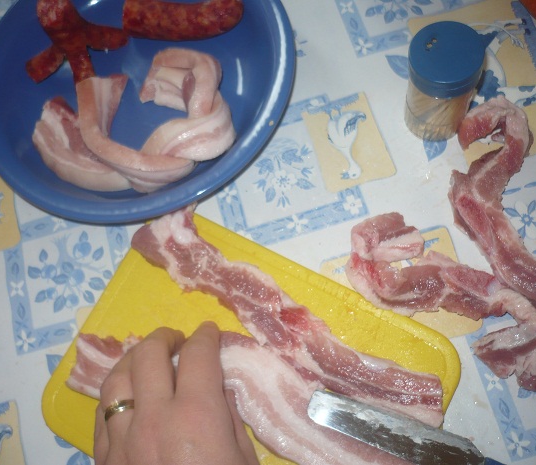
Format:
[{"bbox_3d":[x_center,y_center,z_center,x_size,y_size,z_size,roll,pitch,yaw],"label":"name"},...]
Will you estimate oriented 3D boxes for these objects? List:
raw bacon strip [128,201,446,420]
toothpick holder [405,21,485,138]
[{"bbox_3d":[0.010,0.053,0.406,0.237,0.020,0.052,35,78,16],"label":"raw bacon strip"},{"bbox_3d":[0.117,-0.101,0.430,0.047,0.073,0.047,-2,71,5],"label":"toothpick holder"}]

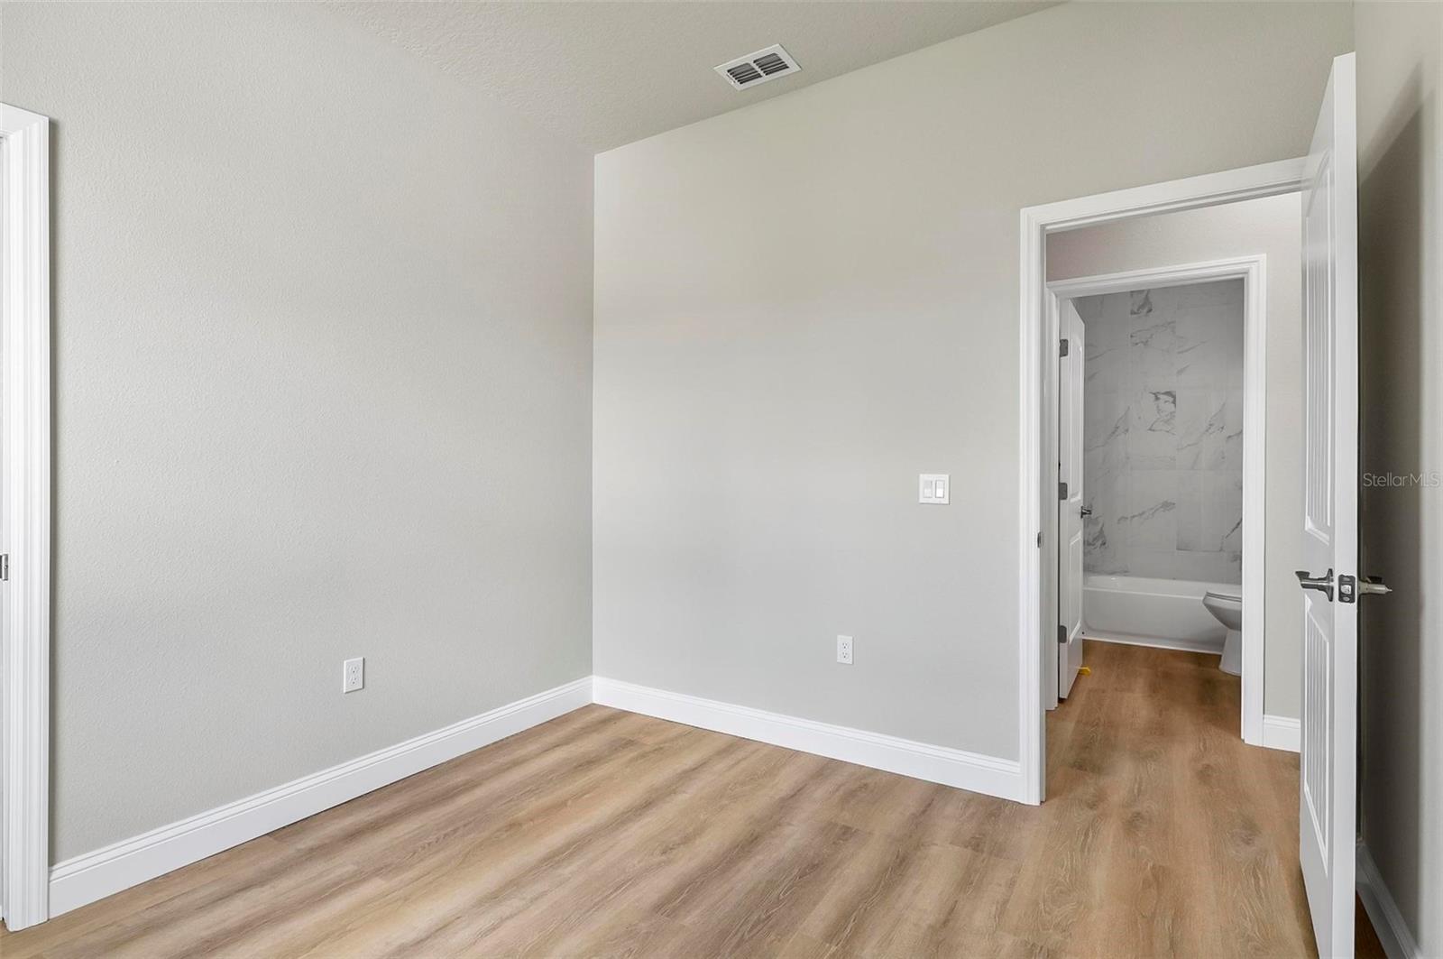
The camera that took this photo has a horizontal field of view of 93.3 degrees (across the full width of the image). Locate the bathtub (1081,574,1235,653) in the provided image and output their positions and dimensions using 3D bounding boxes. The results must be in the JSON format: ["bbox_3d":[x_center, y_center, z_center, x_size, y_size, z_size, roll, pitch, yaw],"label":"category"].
[{"bbox_3d":[3.399,0.972,4.894,1.524,0.366,0.780,0,0,32],"label":"bathtub"}]

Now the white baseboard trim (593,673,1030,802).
[{"bbox_3d":[0.209,1.087,2.984,2.053,0.135,0.015,0,0,32],"label":"white baseboard trim"}]

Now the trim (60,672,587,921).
[{"bbox_3d":[-1.220,1.087,2.657,0.015,0.135,2.052,0,0,33],"label":"trim"}]

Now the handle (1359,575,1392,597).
[{"bbox_3d":[1.427,0.237,1.500,0.065,0.062,0.130,0,0,36],"label":"handle"}]

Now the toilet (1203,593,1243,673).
[{"bbox_3d":[3.288,0.775,4.032,0.720,0.760,0.420,0,0,32],"label":"toilet"}]

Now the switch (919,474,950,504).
[{"bbox_3d":[0.815,0.037,2.609,0.115,0.114,0.009,0,0,32],"label":"switch"}]

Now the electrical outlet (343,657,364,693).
[{"bbox_3d":[-1.335,0.714,2.481,0.008,0.115,0.072,0,0,33],"label":"electrical outlet"}]

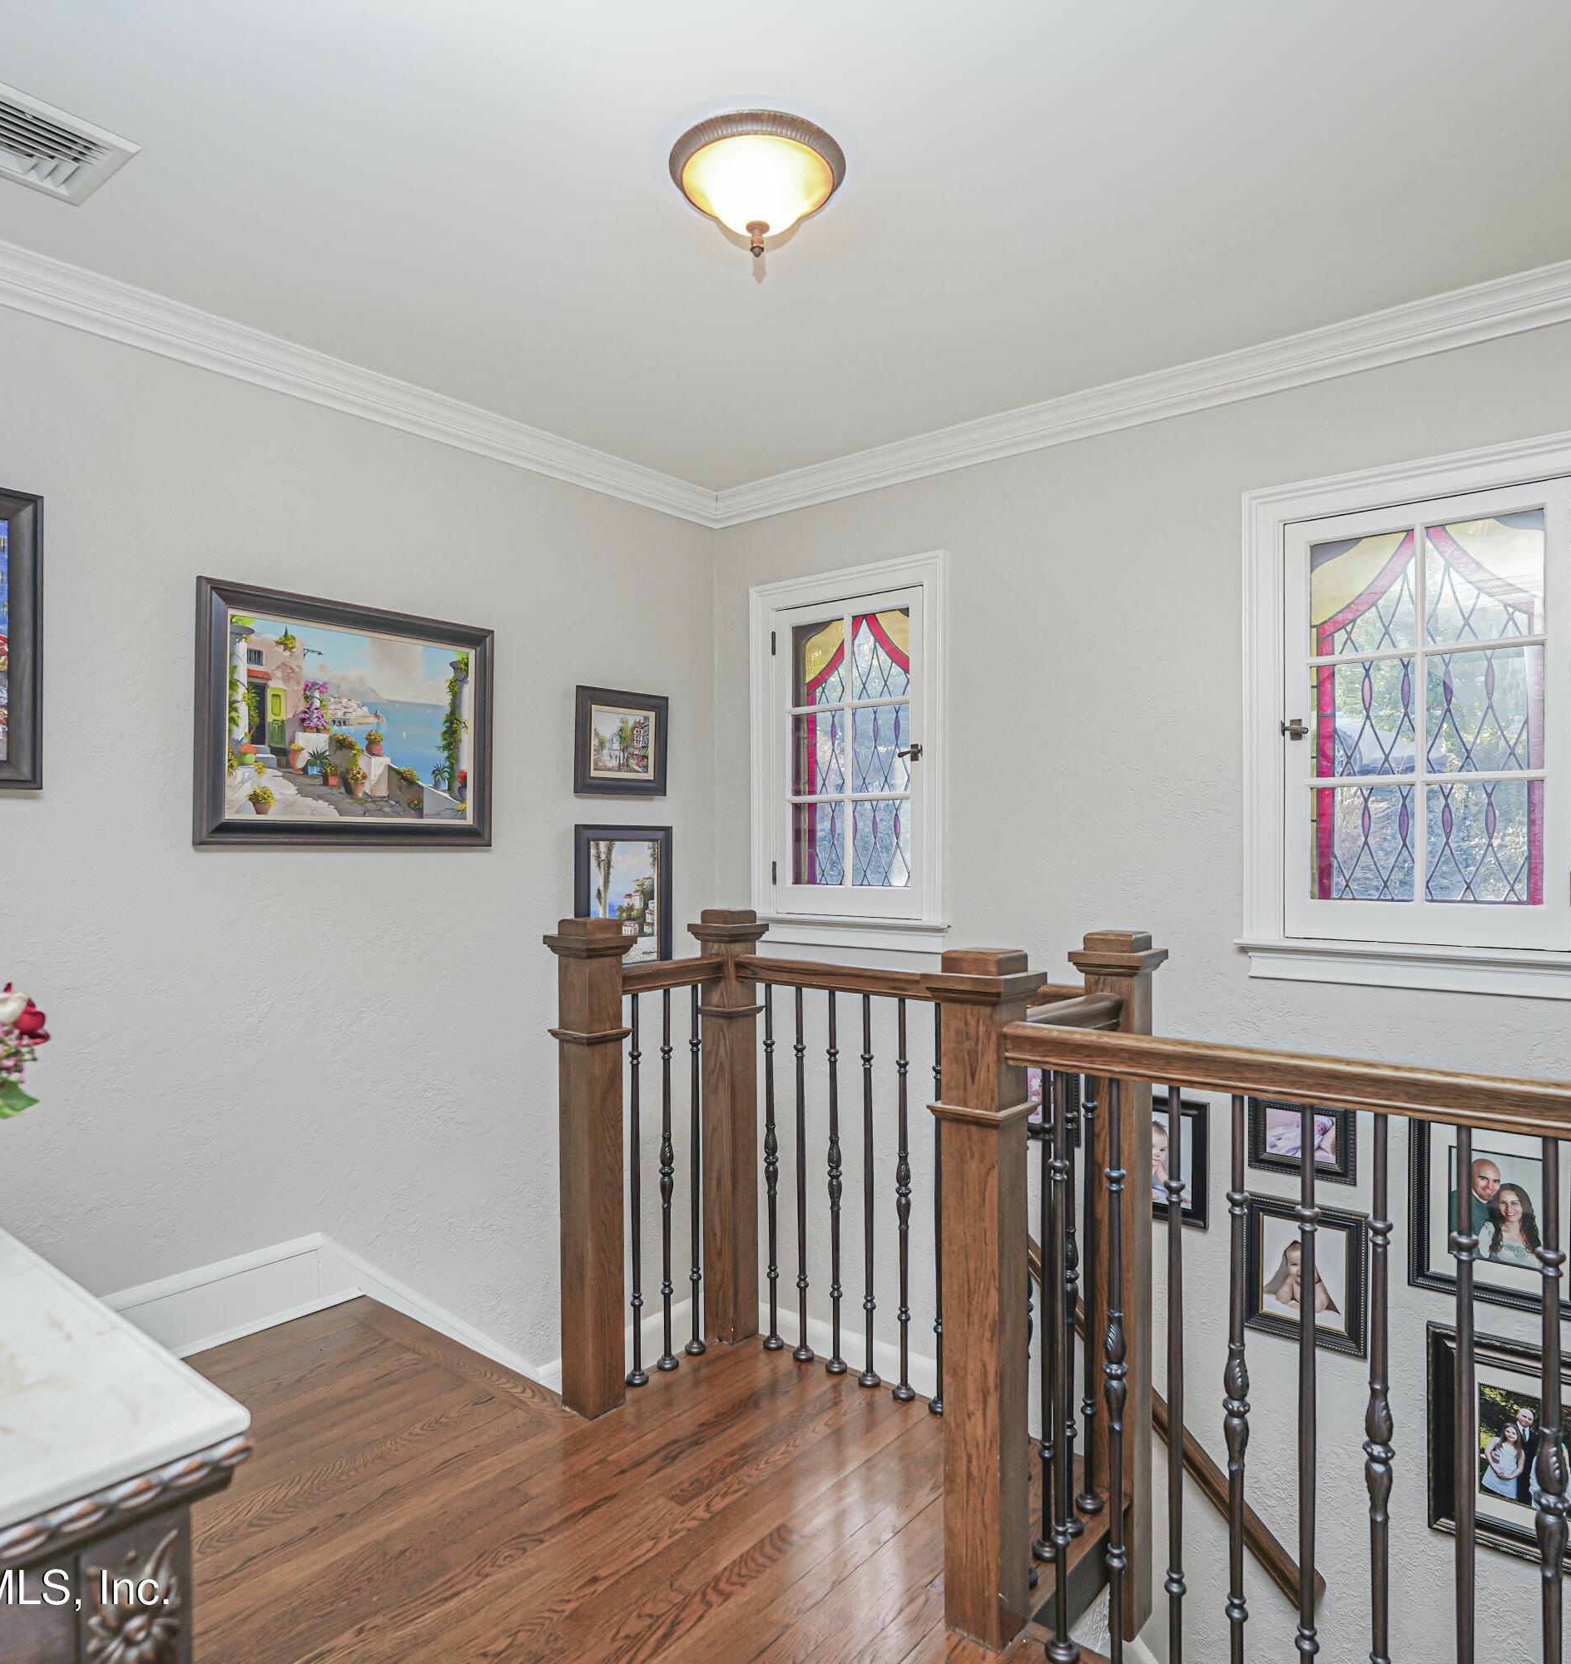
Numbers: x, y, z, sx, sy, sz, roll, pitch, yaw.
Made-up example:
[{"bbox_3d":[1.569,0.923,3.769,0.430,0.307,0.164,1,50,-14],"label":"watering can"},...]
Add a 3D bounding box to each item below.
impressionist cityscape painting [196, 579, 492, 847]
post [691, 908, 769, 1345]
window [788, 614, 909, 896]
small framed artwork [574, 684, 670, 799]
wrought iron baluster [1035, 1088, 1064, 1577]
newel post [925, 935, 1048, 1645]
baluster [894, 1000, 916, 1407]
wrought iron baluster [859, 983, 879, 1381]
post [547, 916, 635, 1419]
[{"bbox_3d":[-1.122,-0.277,2.928,0.035,0.635,0.827,0,0,39],"label":"impressionist cityscape painting"},{"bbox_3d":[-0.134,0.707,2.711,0.137,1.027,0.137,0,0,39],"label":"post"},{"bbox_3d":[0.208,-0.265,3.677,0.490,0.895,0.037,0,0,39],"label":"window"},{"bbox_3d":[-0.534,-0.292,3.663,0.027,0.337,0.387,0,0,39],"label":"small framed artwork"},{"bbox_3d":[0.436,0.785,1.861,0.045,0.863,0.045,0,0,39],"label":"wrought iron baluster"},{"bbox_3d":[0.310,0.699,1.710,0.140,1.034,0.140,0,0,38],"label":"newel post"},{"bbox_3d":[0.258,0.795,2.418,0.046,0.873,0.046,0,0,0],"label":"baluster"},{"bbox_3d":[0.187,0.789,2.463,0.045,0.862,0.045,0,0,0],"label":"wrought iron baluster"},{"bbox_3d":[-0.420,0.708,2.400,0.139,1.052,0.139,0,0,39],"label":"post"}]

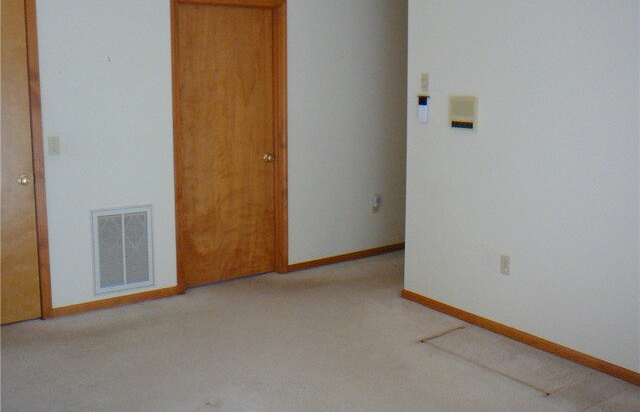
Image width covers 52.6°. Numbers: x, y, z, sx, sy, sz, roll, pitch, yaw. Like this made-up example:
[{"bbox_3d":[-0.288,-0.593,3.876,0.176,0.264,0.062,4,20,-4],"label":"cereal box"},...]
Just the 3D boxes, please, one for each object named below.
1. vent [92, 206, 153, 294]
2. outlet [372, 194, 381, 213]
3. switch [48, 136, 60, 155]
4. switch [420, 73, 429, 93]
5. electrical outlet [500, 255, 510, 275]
[{"bbox_3d":[-1.315,0.291,4.327,0.405,0.560,0.030,-7,12,-36],"label":"vent"},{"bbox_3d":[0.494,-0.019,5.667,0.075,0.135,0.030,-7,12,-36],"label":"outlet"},{"bbox_3d":[-1.633,-0.368,3.979,0.072,0.115,0.020,-7,12,-36],"label":"switch"},{"bbox_3d":[0.680,-0.795,4.182,0.020,0.116,0.071,-7,12,-35],"label":"switch"},{"bbox_3d":[1.087,0.346,3.788,0.020,0.115,0.071,-7,12,-35],"label":"electrical outlet"}]

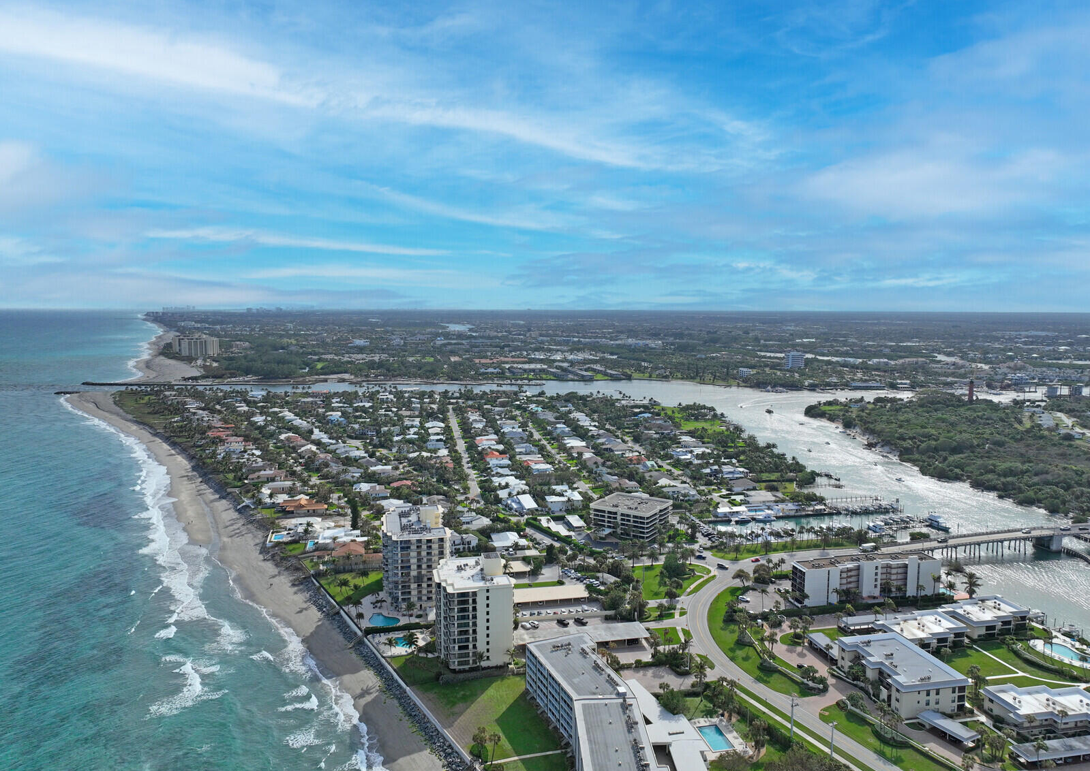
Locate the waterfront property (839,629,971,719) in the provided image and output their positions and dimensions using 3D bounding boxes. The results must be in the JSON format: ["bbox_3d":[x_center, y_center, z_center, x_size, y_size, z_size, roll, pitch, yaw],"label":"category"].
[{"bbox_3d":[113.800,92.600,243.490,24.000,9.500,35.000,-1,6,-13],"label":"waterfront property"}]

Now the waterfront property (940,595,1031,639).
[{"bbox_3d":[169.100,89.070,289.590,30.500,7.200,19.000,-2,6,-16],"label":"waterfront property"}]

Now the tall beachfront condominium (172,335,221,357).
[{"bbox_3d":[-826.460,-90.050,1792.660,98.000,42.000,62.000,-3,7,-26],"label":"tall beachfront condominium"}]

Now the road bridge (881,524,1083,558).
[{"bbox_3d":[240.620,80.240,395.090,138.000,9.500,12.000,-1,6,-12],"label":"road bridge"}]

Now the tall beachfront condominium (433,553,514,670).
[{"bbox_3d":[-25.400,78.610,270.350,27.300,30.800,33.000,-1,6,-11],"label":"tall beachfront condominium"}]

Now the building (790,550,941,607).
[{"bbox_3d":[134.900,81.460,319.780,63.500,15.800,14.500,-1,6,-12],"label":"building"}]

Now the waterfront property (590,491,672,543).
[{"bbox_3d":[48.020,71.780,418.670,35.640,15.120,33.810,4,7,33],"label":"waterfront property"}]

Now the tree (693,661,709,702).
[{"bbox_3d":[48.150,91.100,232.670,4.590,13.060,4.590,0,6,0],"label":"tree"}]

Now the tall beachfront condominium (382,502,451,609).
[{"bbox_3d":[-56.240,70.400,325.070,27.150,34.530,50.120,-1,6,-13],"label":"tall beachfront condominium"}]

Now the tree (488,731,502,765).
[{"bbox_3d":[-13.210,96.190,200.010,3.490,9.310,3.490,0,6,0],"label":"tree"}]

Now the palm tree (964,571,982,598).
[{"bbox_3d":[179.650,84.400,316.490,7.850,12.910,7.850,0,6,0],"label":"palm tree"}]

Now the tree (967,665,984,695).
[{"bbox_3d":[135.430,92.980,237.810,4.820,10.820,4.820,0,6,0],"label":"tree"}]

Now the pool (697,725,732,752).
[{"bbox_3d":[48.300,100.300,213.570,6.590,1.500,12.480,-1,6,-12],"label":"pool"}]

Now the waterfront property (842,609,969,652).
[{"bbox_3d":[135.800,90.380,276.190,35.000,7.200,20.500,-2,6,-16],"label":"waterfront property"}]

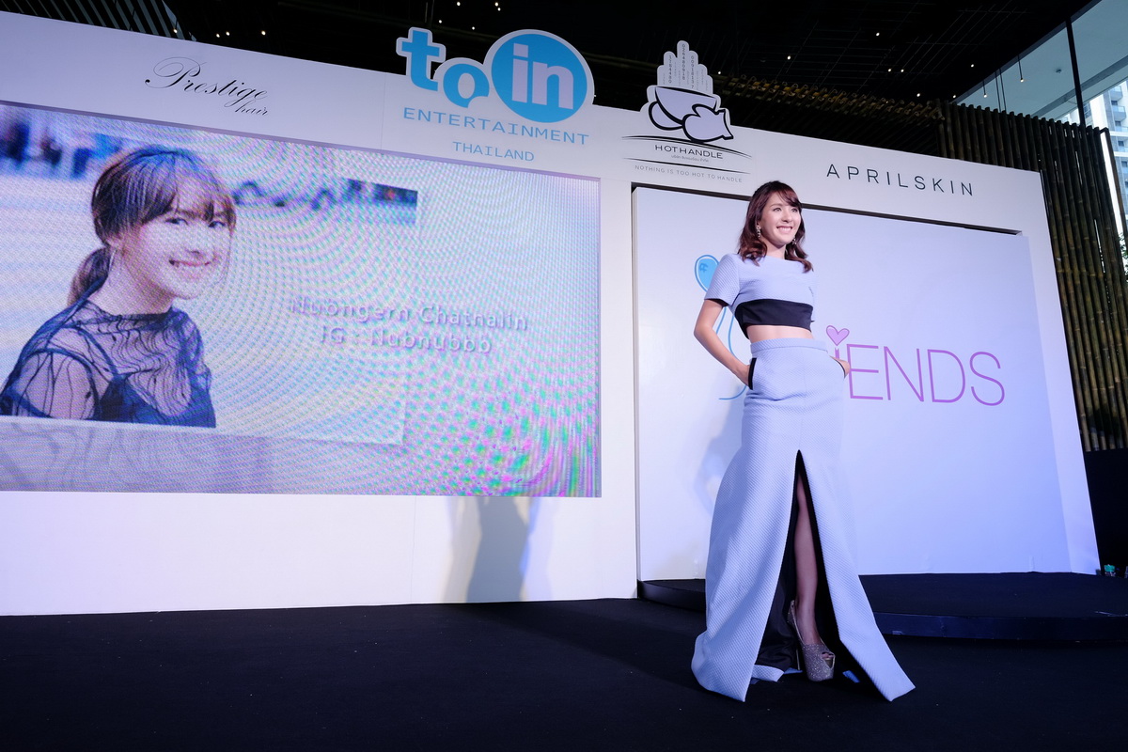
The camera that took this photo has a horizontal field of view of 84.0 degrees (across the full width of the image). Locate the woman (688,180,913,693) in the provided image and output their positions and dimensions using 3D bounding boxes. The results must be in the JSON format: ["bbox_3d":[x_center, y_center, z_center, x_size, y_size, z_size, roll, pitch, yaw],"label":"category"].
[{"bbox_3d":[0.769,0.110,2.156,0.620,1.745,0.460,2,-11,-7],"label":"woman"}]

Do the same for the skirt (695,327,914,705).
[{"bbox_3d":[0.766,0.409,2.100,0.620,1.135,0.460,1,-11,-3],"label":"skirt"}]

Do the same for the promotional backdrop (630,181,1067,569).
[{"bbox_3d":[1.972,0.059,4.169,3.119,2.445,0.079,3,-11,-13],"label":"promotional backdrop"}]

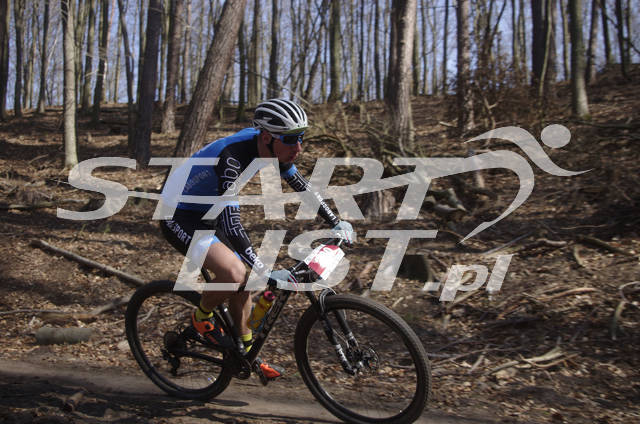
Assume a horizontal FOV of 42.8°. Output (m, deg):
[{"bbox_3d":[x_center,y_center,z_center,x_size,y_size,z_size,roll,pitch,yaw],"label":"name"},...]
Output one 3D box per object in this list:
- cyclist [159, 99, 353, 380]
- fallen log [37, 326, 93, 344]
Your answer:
[{"bbox_3d":[-0.350,0.190,4.140,1.000,1.450,0.750,-1,8,30],"label":"cyclist"},{"bbox_3d":[-2.033,0.985,6.500,0.425,0.135,0.135,1,-3,-9],"label":"fallen log"}]

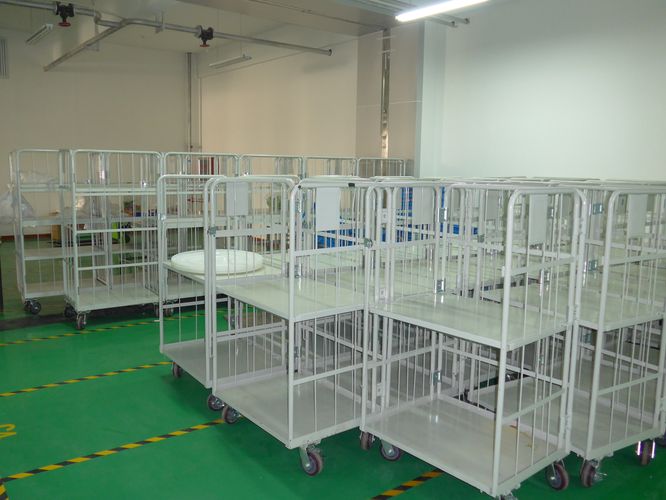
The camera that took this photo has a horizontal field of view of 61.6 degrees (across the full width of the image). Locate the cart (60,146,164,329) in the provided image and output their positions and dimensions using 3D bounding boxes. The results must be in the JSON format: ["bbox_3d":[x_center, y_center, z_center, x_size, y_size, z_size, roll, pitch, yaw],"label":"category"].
[{"bbox_3d":[-2.219,-0.126,5.626,0.815,1.698,0.613,-5,10,-36],"label":"cart"}]

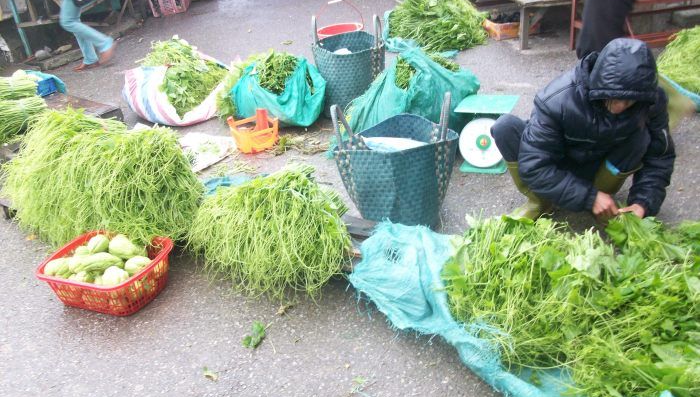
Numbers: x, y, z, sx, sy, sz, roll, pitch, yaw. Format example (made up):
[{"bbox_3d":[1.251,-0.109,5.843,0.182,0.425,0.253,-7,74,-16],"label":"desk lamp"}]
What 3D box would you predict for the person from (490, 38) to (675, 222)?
[{"bbox_3d":[0.939,-0.293,2.783,0.660,0.780,0.630,4,27,21],"label":"person"}]

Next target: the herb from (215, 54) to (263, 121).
[{"bbox_3d":[-0.719,-0.690,4.350,0.270,0.330,0.320,-6,27,0],"label":"herb"}]

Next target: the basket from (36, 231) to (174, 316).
[{"bbox_3d":[-0.942,0.297,2.711,0.380,0.140,0.350,7,28,25],"label":"basket"}]

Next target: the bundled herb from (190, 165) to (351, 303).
[{"bbox_3d":[-0.302,0.092,2.824,0.620,0.290,0.520,4,27,21],"label":"bundled herb"}]

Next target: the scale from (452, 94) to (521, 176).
[{"bbox_3d":[0.674,-0.299,3.336,0.265,0.300,0.265,5,28,20],"label":"scale"}]

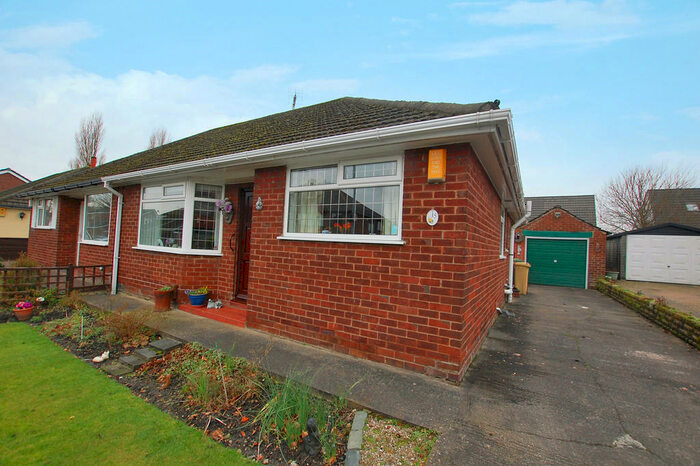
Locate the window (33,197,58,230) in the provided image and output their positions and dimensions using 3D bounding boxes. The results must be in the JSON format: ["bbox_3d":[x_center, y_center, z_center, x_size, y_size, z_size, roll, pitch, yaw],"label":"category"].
[{"bbox_3d":[-9.719,-0.649,9.300,2.150,1.050,0.100,1,-3,30],"label":"window"}]

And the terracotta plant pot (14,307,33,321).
[{"bbox_3d":[-4.676,1.172,4.176,0.200,0.140,0.200,1,-3,30],"label":"terracotta plant pot"}]

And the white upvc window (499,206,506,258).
[{"bbox_3d":[3.445,0.003,6.570,0.120,1.180,1.250,1,-3,32],"label":"white upvc window"}]

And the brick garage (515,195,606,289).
[{"bbox_3d":[10.437,0.716,15.088,3.400,3.600,5.000,1,-3,30],"label":"brick garage"}]

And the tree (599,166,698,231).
[{"bbox_3d":[24.257,-1.126,23.785,6.000,9.050,6.000,1,-3,30],"label":"tree"}]

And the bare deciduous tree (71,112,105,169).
[{"bbox_3d":[-28.179,-5.782,30.665,3.600,14.100,3.600,1,-3,30],"label":"bare deciduous tree"}]

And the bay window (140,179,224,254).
[{"bbox_3d":[-3.489,-0.295,5.861,2.300,1.420,0.520,1,-3,30],"label":"bay window"}]

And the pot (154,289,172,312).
[{"bbox_3d":[-3.242,1.190,5.078,0.270,0.320,0.270,1,-3,30],"label":"pot"}]

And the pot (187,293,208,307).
[{"bbox_3d":[-2.670,1.189,5.144,0.300,0.170,0.300,3,-3,0],"label":"pot"}]

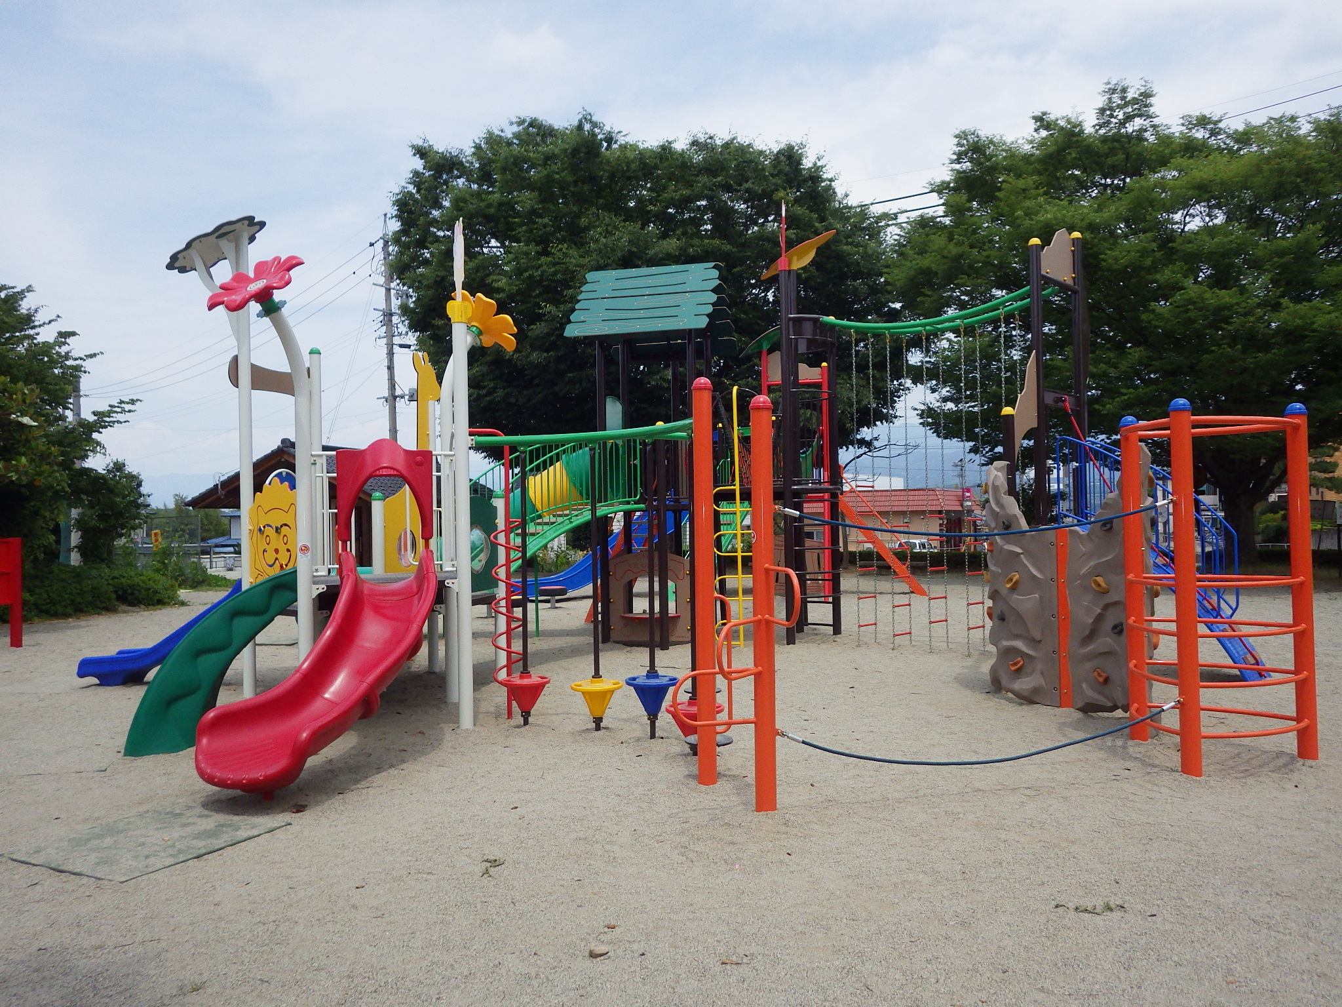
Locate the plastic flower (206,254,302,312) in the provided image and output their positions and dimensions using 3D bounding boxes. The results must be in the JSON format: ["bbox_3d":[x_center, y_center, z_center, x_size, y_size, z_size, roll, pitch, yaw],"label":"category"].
[{"bbox_3d":[-2.924,-1.538,6.896,0.680,0.200,0.640,-2,41,26],"label":"plastic flower"}]

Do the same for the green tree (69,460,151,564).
[{"bbox_3d":[-13.065,0.694,22.535,1.950,3.205,1.850,0,-1,-30],"label":"green tree"}]

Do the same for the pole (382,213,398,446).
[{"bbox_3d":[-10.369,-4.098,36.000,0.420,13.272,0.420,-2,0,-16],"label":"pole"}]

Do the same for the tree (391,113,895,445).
[{"bbox_3d":[-0.760,-4.367,27.094,13.800,13.000,12.500,-1,-1,0],"label":"tree"}]

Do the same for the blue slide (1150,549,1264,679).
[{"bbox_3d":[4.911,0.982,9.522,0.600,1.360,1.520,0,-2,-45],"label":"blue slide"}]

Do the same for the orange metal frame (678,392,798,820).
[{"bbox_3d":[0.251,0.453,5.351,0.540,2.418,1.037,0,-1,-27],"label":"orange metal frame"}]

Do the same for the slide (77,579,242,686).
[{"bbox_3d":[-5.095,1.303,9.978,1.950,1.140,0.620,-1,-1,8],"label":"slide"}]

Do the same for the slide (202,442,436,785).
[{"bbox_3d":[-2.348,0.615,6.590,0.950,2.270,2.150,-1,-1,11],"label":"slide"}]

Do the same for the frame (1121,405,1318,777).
[{"bbox_3d":[3.394,0.499,6.207,1.130,2.260,0.980,-2,-2,40],"label":"frame"}]

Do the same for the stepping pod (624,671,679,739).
[{"bbox_3d":[-0.134,1.469,7.048,0.385,0.476,0.385,-1,-1,0],"label":"stepping pod"}]

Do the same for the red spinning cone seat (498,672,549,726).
[{"bbox_3d":[-1.166,1.555,7.745,0.400,0.420,0.400,-1,-1,0],"label":"red spinning cone seat"}]

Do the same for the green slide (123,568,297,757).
[{"bbox_3d":[-3.462,1.149,7.450,1.220,1.290,0.900,-1,-1,-18],"label":"green slide"}]

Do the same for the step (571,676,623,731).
[{"bbox_3d":[-0.560,1.527,7.431,0.400,0.410,0.400,-1,-1,5],"label":"step"}]

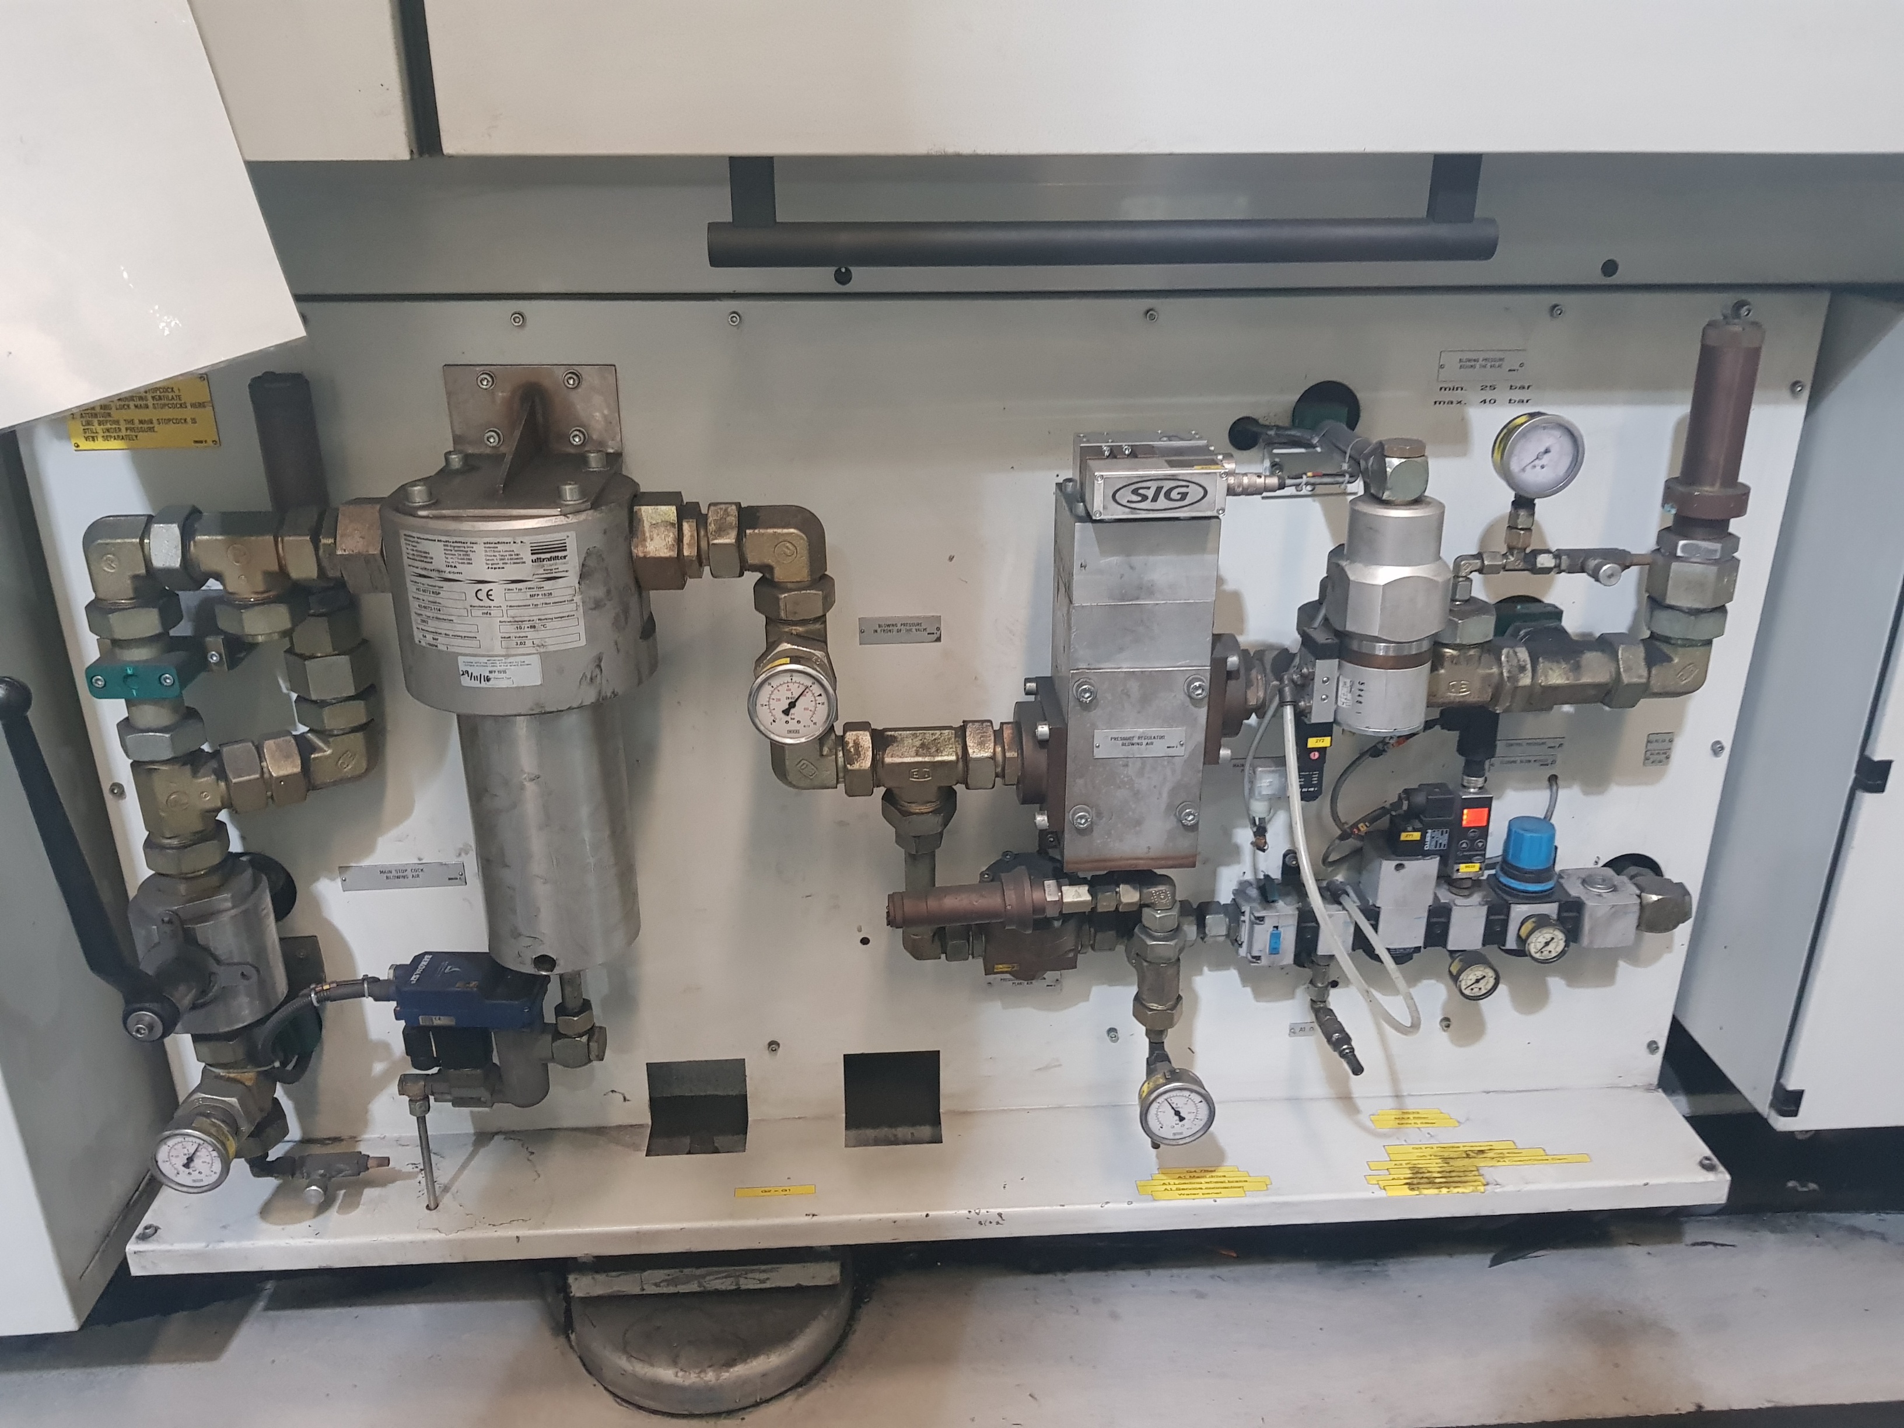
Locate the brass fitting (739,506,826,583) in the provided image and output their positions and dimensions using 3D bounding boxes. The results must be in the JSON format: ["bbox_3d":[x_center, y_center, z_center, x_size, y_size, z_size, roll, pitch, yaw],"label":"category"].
[{"bbox_3d":[-0.134,-0.137,1.135,0.065,0.055,0.048,-1,22,-3],"label":"brass fitting"}]

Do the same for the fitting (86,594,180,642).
[{"bbox_3d":[-0.643,-0.078,1.124,0.060,0.025,0.063,-1,22,-3],"label":"fitting"}]

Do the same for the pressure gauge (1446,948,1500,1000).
[{"bbox_3d":[0.493,0.247,1.350,0.041,0.041,0.028,-1,22,-3],"label":"pressure gauge"}]

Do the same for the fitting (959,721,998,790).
[{"bbox_3d":[0.022,0.035,1.216,0.028,0.065,0.062,-1,22,-3],"label":"fitting"}]

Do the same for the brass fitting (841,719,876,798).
[{"bbox_3d":[-0.080,0.039,1.221,0.027,0.064,0.063,-1,22,-3],"label":"brass fitting"}]

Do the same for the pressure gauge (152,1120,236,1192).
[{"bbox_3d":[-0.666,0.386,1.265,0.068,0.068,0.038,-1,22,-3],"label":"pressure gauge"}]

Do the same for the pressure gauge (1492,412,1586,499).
[{"bbox_3d":[0.472,-0.211,1.161,0.067,0.070,0.034,-1,21,-3],"label":"pressure gauge"}]

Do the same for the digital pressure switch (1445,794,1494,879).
[{"bbox_3d":[0.488,0.112,1.355,0.029,0.086,0.027,-1,22,-3],"label":"digital pressure switch"}]

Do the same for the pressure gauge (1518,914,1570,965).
[{"bbox_3d":[0.559,0.212,1.355,0.042,0.042,0.027,-1,21,-3],"label":"pressure gauge"}]

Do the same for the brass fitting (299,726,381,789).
[{"bbox_3d":[-0.543,0.032,1.268,0.058,0.055,0.049,-17,27,-35],"label":"brass fitting"}]

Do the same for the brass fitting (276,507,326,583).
[{"bbox_3d":[-0.514,-0.135,1.142,0.030,0.064,0.064,-1,22,-3],"label":"brass fitting"}]

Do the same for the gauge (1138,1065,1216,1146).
[{"bbox_3d":[0.212,0.369,1.346,0.067,0.067,0.033,-1,22,-3],"label":"gauge"}]

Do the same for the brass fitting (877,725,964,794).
[{"bbox_3d":[-0.028,0.040,1.226,0.073,0.056,0.053,-1,21,-3],"label":"brass fitting"}]

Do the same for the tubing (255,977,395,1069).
[{"bbox_3d":[-0.563,0.275,1.301,0.120,0.086,0.058,-1,22,-3],"label":"tubing"}]

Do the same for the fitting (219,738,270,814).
[{"bbox_3d":[-0.609,0.054,1.230,0.030,0.064,0.064,-11,24,-25],"label":"fitting"}]

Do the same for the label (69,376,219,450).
[{"bbox_3d":[-0.675,-0.251,1.189,0.118,0.062,0.002,-1,21,-3],"label":"label"}]

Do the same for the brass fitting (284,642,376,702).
[{"bbox_3d":[-0.536,-0.040,1.230,0.067,0.034,0.067,-1,21,-3],"label":"brass fitting"}]

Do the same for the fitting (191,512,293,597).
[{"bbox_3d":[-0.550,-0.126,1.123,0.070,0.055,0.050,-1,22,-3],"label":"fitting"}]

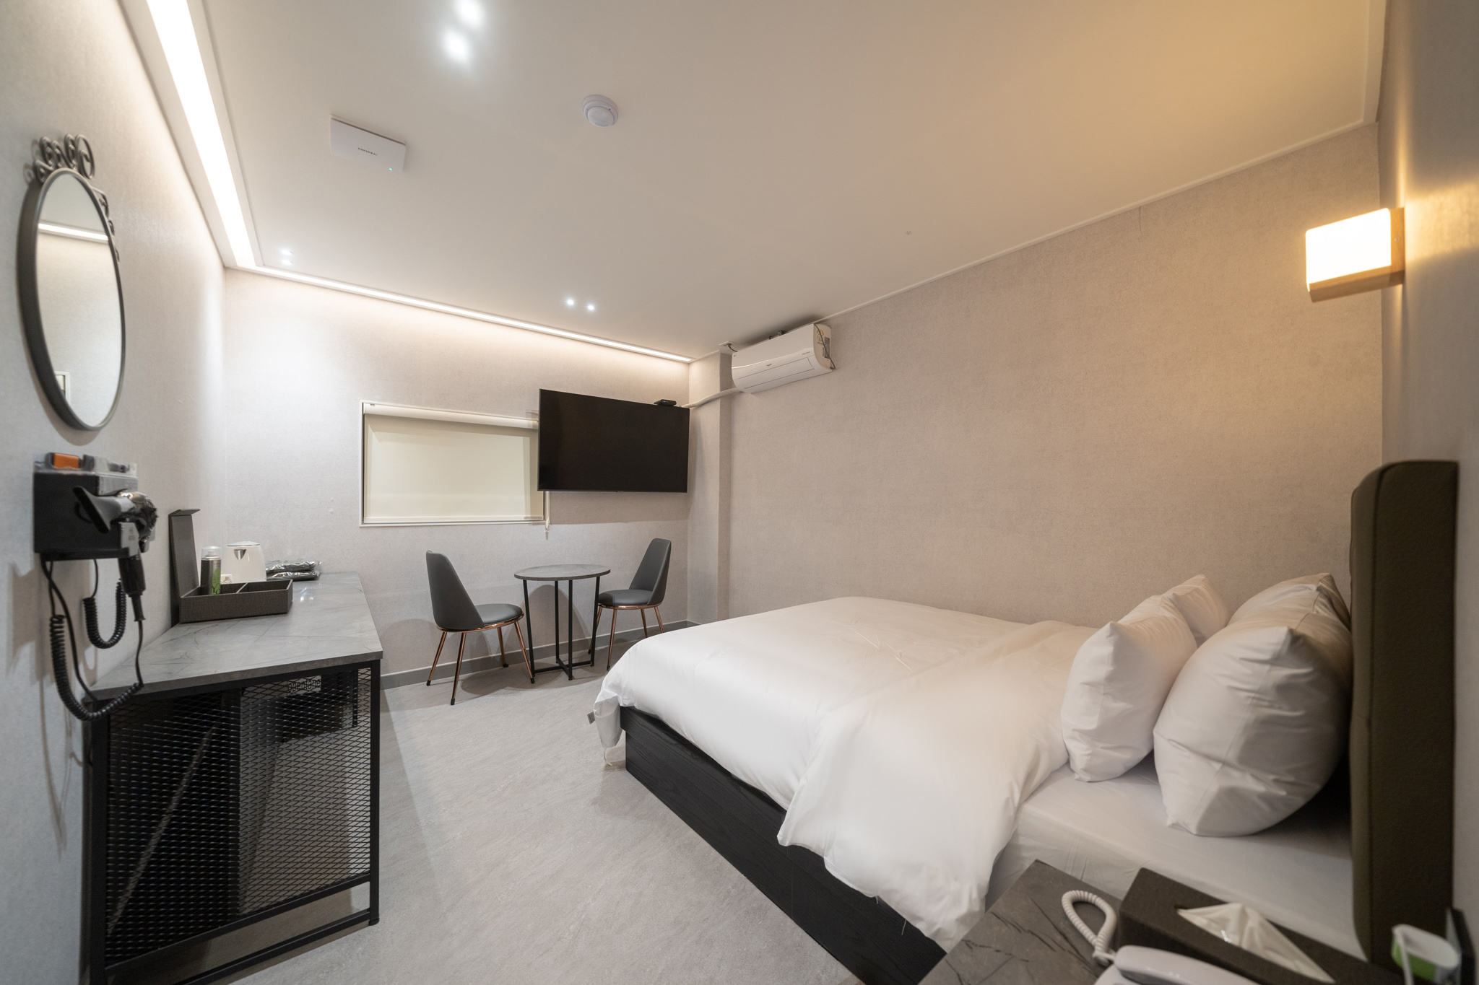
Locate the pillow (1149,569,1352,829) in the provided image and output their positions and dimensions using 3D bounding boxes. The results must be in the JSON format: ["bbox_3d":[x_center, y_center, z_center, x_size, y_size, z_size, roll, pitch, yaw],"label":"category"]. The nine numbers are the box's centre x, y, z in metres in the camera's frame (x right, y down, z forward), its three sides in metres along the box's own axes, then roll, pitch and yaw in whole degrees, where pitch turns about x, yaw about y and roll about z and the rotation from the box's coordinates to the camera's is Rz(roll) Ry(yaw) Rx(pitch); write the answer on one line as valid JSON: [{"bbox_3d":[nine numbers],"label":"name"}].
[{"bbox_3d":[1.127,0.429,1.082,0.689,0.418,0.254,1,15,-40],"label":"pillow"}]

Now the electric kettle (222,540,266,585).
[{"bbox_3d":[-2.385,0.351,2.370,0.151,0.220,0.209,1,-2,-35],"label":"electric kettle"}]

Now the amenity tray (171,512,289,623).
[{"bbox_3d":[-1.893,0.259,1.849,0.307,0.379,0.316,1,-2,-40],"label":"amenity tray"}]

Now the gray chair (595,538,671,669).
[{"bbox_3d":[-0.781,0.789,3.690,0.565,0.842,0.463,1,-1,-34],"label":"gray chair"}]

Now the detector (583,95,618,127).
[{"bbox_3d":[-0.461,-1.232,1.620,0.113,0.045,0.113,1,-2,-40],"label":"detector"}]

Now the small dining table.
[{"bbox_3d":[-1.196,0.875,3.362,0.627,0.659,0.627,1,-2,-40],"label":"small dining table"}]

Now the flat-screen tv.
[{"bbox_3d":[-0.952,-0.376,3.998,1.305,0.746,0.057,1,2,-39],"label":"flat-screen tv"}]

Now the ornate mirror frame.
[{"bbox_3d":[-1.374,-0.392,1.037,0.032,0.517,0.517,1,-2,-40],"label":"ornate mirror frame"}]

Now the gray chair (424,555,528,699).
[{"bbox_3d":[-1.641,0.777,3.078,0.463,0.842,0.565,-1,-2,44],"label":"gray chair"}]

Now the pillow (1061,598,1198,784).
[{"bbox_3d":[0.979,0.448,1.230,0.576,0.362,0.209,1,8,-40],"label":"pillow"}]

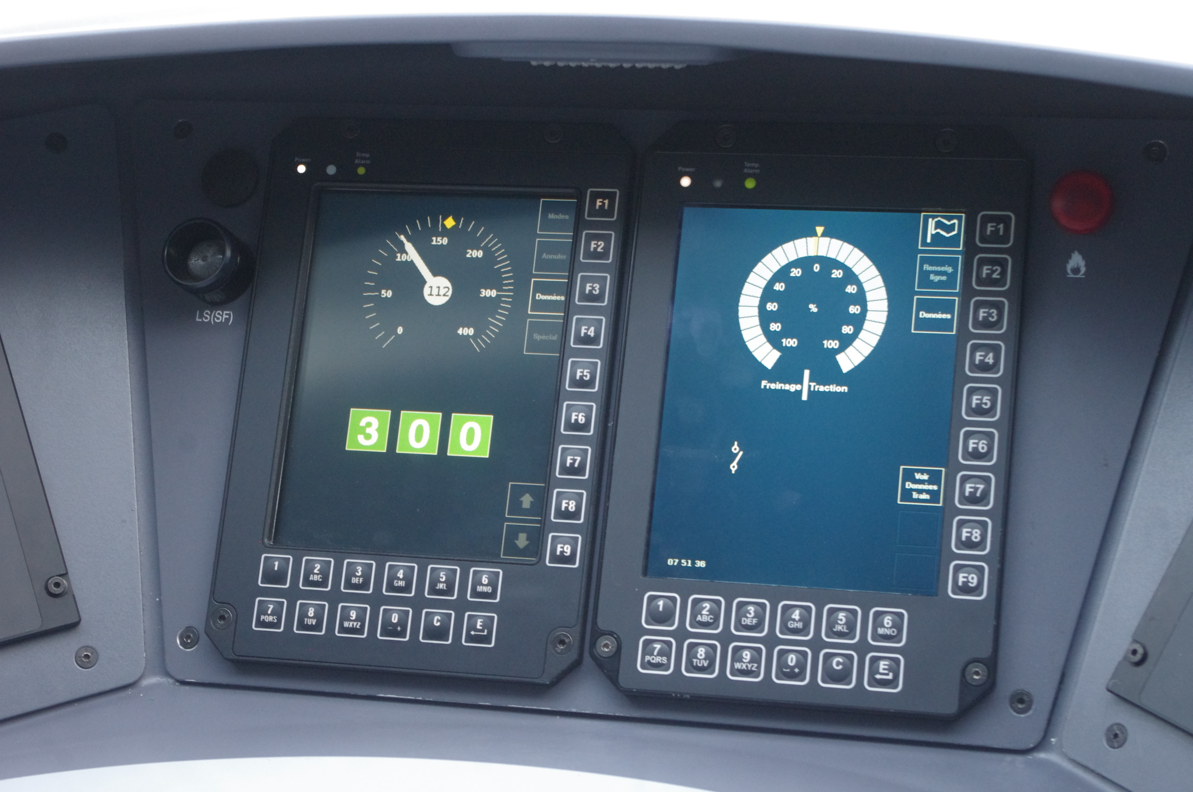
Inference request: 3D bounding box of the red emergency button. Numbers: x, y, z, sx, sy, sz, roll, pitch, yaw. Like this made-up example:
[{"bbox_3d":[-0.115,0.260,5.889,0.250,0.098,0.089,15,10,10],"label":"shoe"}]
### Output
[{"bbox_3d":[0.265,-0.105,1.480,0.034,0.034,0.014,3,-13,15],"label":"red emergency button"}]

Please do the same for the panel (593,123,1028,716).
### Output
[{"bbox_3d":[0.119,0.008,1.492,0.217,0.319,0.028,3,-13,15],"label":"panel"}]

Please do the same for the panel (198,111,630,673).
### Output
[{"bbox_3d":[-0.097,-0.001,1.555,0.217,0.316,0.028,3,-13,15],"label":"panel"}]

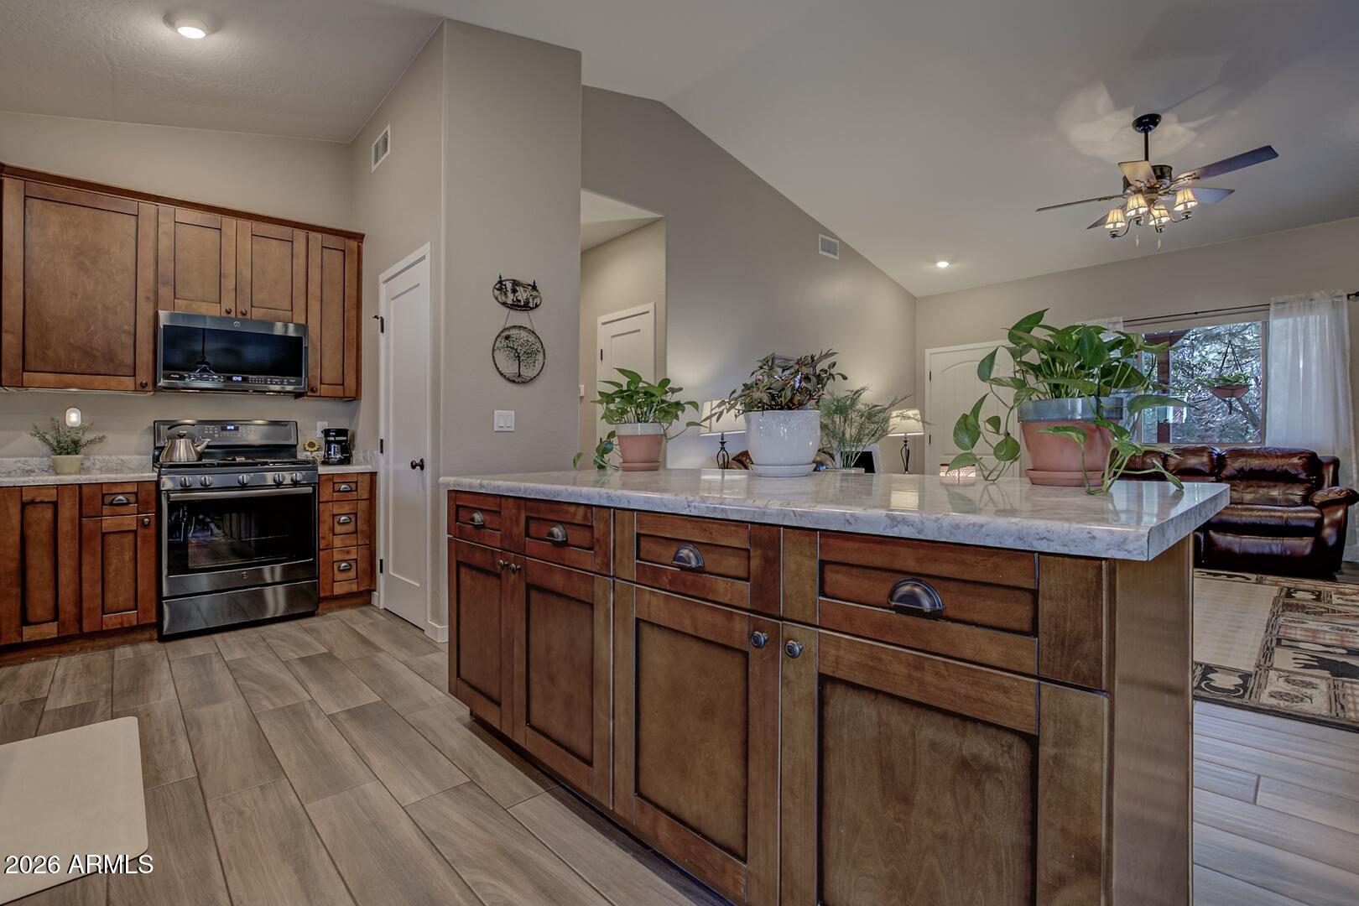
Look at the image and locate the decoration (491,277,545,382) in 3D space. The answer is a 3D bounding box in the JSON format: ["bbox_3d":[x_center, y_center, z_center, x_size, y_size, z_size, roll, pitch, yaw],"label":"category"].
[{"bbox_3d":[-0.931,-0.719,3.289,0.345,0.620,0.025,0,0,-44],"label":"decoration"}]

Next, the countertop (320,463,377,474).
[{"bbox_3d":[-2.293,0.112,3.806,0.335,0.040,0.645,0,0,-44],"label":"countertop"}]

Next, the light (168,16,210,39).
[{"bbox_3d":[-2.265,-1.975,2.630,0.190,0.050,0.190,-21,15,-42],"label":"light"}]

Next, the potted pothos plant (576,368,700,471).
[{"bbox_3d":[-0.183,-0.148,2.500,0.530,0.455,0.460,0,0,0],"label":"potted pothos plant"}]

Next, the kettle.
[{"bbox_3d":[-2.834,-0.055,3.250,0.230,0.210,0.190,0,0,-44],"label":"kettle"}]

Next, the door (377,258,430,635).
[{"bbox_3d":[-1.630,-0.055,3.385,0.080,2.130,0.830,0,0,-44],"label":"door"}]

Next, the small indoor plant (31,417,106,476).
[{"bbox_3d":[-3.270,-0.037,3.030,0.280,0.310,0.260,0,0,-44],"label":"small indoor plant"}]

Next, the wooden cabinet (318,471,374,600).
[{"bbox_3d":[-2.309,0.522,3.805,0.310,0.790,0.610,0,0,-44],"label":"wooden cabinet"}]

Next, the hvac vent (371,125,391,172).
[{"bbox_3d":[-1.973,-2.005,3.740,0.025,0.195,0.390,0,0,-44],"label":"hvac vent"}]

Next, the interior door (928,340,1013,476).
[{"bbox_3d":[3.390,-0.190,6.610,0.080,2.130,1.000,0,0,-44],"label":"interior door"}]

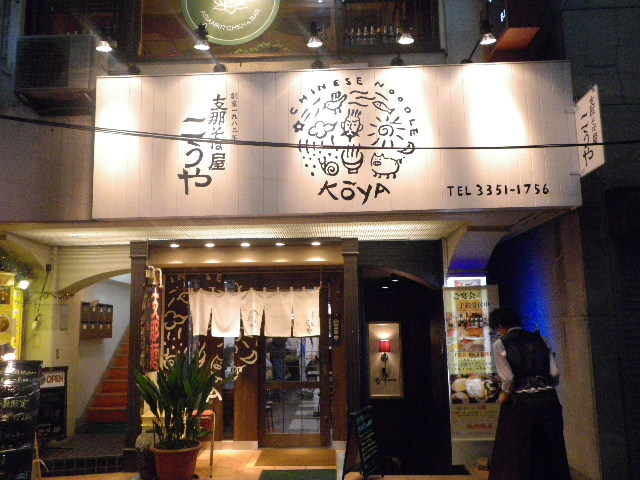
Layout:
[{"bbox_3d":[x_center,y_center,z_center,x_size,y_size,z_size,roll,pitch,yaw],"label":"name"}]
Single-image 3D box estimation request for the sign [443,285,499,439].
[{"bbox_3d":[1.576,1.274,6.194,0.565,1.600,0.070,-1,-8,3],"label":"sign"}]

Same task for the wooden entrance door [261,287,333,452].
[{"bbox_3d":[-0.305,1.429,7.197,0.848,1.970,0.060,-1,-8,3],"label":"wooden entrance door"}]

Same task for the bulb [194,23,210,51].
[{"bbox_3d":[-0.968,-1.672,5.025,0.125,0.200,0.125,-1,-8,3],"label":"bulb"}]

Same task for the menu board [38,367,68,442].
[{"bbox_3d":[-3.065,1.866,6.959,0.370,0.800,0.080,5,-10,-37],"label":"menu board"}]

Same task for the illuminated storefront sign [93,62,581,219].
[{"bbox_3d":[0.100,-0.901,5.604,4.376,1.348,0.120,-1,-8,3],"label":"illuminated storefront sign"}]

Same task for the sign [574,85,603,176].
[{"bbox_3d":[2.278,-0.905,5.151,0.060,0.650,0.480,-1,-8,3],"label":"sign"}]

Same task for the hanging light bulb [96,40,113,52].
[{"bbox_3d":[-1.786,-1.608,5.057,0.125,0.085,0.125,-1,-8,3],"label":"hanging light bulb"}]

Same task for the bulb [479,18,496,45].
[{"bbox_3d":[1.347,-1.673,4.908,0.127,0.190,0.127,-1,-8,3],"label":"bulb"}]

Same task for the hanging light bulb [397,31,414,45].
[{"bbox_3d":[0.692,-1.636,4.936,0.125,0.090,0.125,-1,-8,3],"label":"hanging light bulb"}]

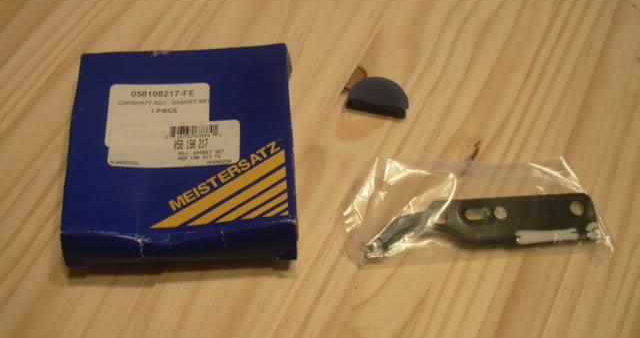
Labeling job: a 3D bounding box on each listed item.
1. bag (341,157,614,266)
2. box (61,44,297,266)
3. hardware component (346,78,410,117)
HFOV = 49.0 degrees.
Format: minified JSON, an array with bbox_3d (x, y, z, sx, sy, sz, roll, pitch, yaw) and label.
[{"bbox_3d":[0.080,0.018,0.366,0.137,0.013,0.063,-2,59,-5],"label":"bag"},{"bbox_3d":[-0.071,-0.010,0.363,0.110,0.029,0.110,-3,59,-5],"label":"box"},{"bbox_3d":[0.034,-0.042,0.401,0.034,0.010,0.019,10,58,3],"label":"hardware component"}]

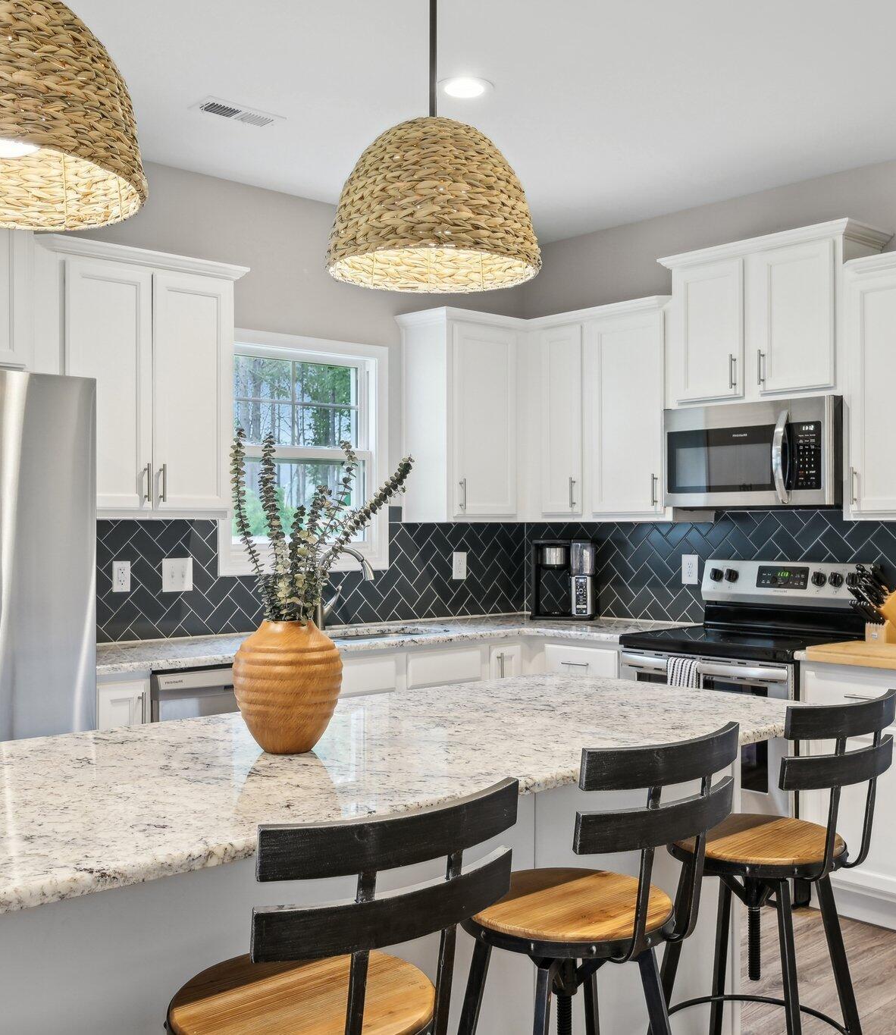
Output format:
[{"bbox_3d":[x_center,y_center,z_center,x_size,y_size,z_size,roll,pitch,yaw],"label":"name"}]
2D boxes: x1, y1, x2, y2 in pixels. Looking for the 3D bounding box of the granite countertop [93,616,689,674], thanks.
[{"bbox_3d":[-0.195,0.495,4.334,2.660,0.035,1.178,1,-1,-42],"label":"granite countertop"}]

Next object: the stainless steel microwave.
[{"bbox_3d":[1.297,-0.244,4.369,0.405,0.413,0.762,1,-1,-42],"label":"stainless steel microwave"}]

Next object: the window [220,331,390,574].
[{"bbox_3d":[-0.627,-0.273,4.772,0.894,1.039,0.095,1,-1,-42],"label":"window"}]

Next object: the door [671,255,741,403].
[{"bbox_3d":[1.070,-0.751,4.411,0.028,0.553,0.318,0,-1,-42],"label":"door"}]

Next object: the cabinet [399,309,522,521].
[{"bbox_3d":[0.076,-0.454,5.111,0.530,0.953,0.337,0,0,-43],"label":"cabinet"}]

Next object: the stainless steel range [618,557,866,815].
[{"bbox_3d":[1.176,0.788,4.253,0.700,1.200,0.759,0,0,-43],"label":"stainless steel range"}]

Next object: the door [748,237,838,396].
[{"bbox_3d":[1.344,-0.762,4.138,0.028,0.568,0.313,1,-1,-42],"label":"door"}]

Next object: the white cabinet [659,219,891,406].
[{"bbox_3d":[1.314,-0.774,4.390,0.360,0.643,0.858,1,-1,-42],"label":"white cabinet"}]

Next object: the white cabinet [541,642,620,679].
[{"bbox_3d":[0.787,0.951,4.730,0.640,0.880,0.435,0,0,-43],"label":"white cabinet"}]

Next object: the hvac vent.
[{"bbox_3d":[-0.726,-1.382,3.711,0.295,0.020,0.160,0,0,-43],"label":"hvac vent"}]

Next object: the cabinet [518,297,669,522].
[{"bbox_3d":[0.757,-0.456,4.981,0.361,0.953,0.860,0,0,-43],"label":"cabinet"}]

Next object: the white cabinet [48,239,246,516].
[{"bbox_3d":[-1.177,-0.474,4.008,0.798,0.955,0.360,1,-1,-42],"label":"white cabinet"}]

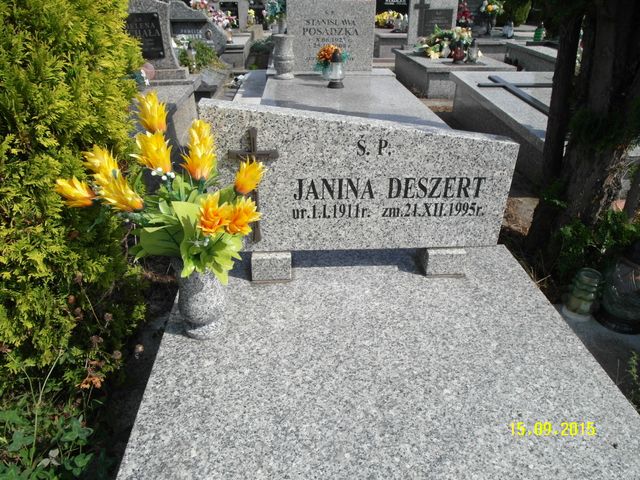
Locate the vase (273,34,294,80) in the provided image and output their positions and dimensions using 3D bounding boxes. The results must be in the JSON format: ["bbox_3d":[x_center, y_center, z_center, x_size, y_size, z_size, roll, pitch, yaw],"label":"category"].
[{"bbox_3d":[-0.245,-1.241,3.013,0.140,0.260,0.140,-1,31,-3],"label":"vase"}]

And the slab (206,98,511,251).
[{"bbox_3d":[0.114,-0.172,1.218,0.821,0.403,0.076,-1,27,-4],"label":"slab"}]

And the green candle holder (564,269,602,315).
[{"bbox_3d":[0.832,0.160,1.404,0.093,0.145,0.093,-1,31,-3],"label":"green candle holder"}]

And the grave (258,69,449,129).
[{"bbox_3d":[0.131,-0.690,2.417,0.890,0.080,1.520,-1,31,-3],"label":"grave"}]

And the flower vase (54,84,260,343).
[{"bbox_3d":[-0.324,-0.029,0.978,0.420,0.570,0.330,-1,31,-3],"label":"flower vase"}]

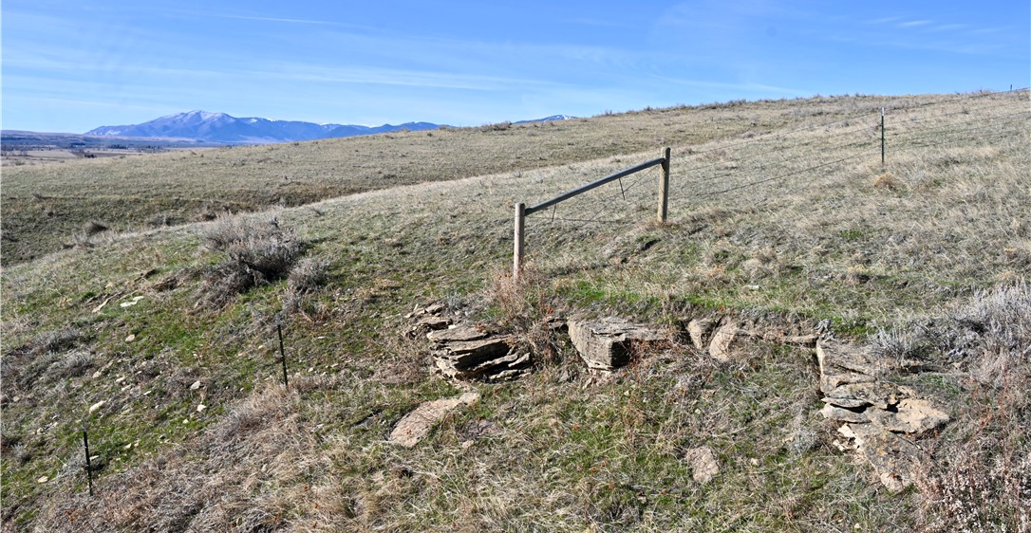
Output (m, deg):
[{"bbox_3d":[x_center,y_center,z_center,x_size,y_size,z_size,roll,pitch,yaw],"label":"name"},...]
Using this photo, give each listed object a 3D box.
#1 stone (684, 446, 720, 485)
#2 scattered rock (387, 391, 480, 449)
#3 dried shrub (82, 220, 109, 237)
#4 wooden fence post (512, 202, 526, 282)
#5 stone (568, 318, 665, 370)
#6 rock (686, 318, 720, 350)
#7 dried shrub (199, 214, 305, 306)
[{"bbox_3d":[1.994,2.132,9.314,0.260,0.120,0.522,-21,25,2],"label":"stone"},{"bbox_3d":[-1.078,1.973,11.335,1.173,0.150,0.651,-34,27,-24],"label":"scattered rock"},{"bbox_3d":[-15.616,-1.429,33.000,0.920,0.550,0.800,0,9,0],"label":"dried shrub"},{"bbox_3d":[0.067,-0.382,14.000,0.150,1.250,0.150,3,9,-1],"label":"wooden fence post"},{"bbox_3d":[1.345,1.020,11.700,1.150,0.520,0.850,3,9,19],"label":"stone"},{"bbox_3d":[2.408,0.872,11.400,0.420,0.360,0.380,3,9,17],"label":"rock"},{"bbox_3d":[-5.115,-0.139,17.300,1.900,1.400,1.700,0,9,0],"label":"dried shrub"}]

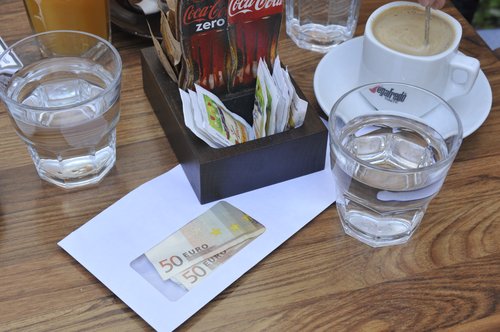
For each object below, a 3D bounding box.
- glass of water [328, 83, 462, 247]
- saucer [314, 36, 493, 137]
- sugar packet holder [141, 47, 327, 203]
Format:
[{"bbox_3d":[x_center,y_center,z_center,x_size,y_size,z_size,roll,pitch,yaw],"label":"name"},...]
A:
[{"bbox_3d":[0.092,0.005,0.562,0.085,0.086,0.085,1,45,0],"label":"glass of water"},{"bbox_3d":[0.121,-0.057,0.671,0.142,0.020,0.142,0,45,0],"label":"saucer"},{"bbox_3d":[-0.015,-0.044,0.641,0.098,0.042,0.137,-16,47,-16],"label":"sugar packet holder"}]

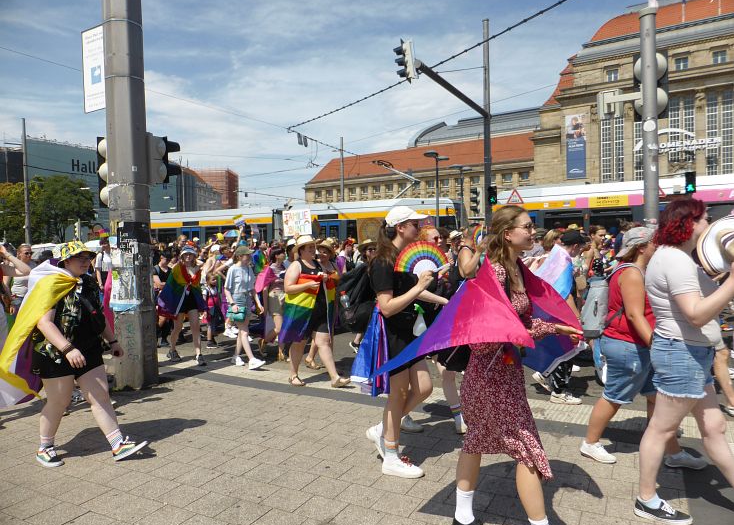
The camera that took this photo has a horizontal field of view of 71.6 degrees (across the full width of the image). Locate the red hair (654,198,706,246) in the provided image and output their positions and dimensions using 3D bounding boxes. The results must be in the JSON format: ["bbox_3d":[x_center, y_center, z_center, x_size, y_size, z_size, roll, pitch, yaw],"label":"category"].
[{"bbox_3d":[1.728,-0.219,2.820,0.260,0.260,0.230,-1,2,25],"label":"red hair"}]

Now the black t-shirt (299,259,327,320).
[{"bbox_3d":[-0.610,0.302,5.700,0.320,0.660,0.450,0,2,42],"label":"black t-shirt"}]

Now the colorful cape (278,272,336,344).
[{"bbox_3d":[-0.690,0.521,5.900,0.450,0.830,0.550,-1,2,28],"label":"colorful cape"}]

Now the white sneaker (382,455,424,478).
[{"bbox_3d":[0.243,1.336,3.379,0.280,0.110,0.100,-1,2,18],"label":"white sneaker"}]

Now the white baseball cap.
[{"bbox_3d":[0.269,-0.306,3.420,0.280,0.135,0.180,-7,1,2],"label":"white baseball cap"}]

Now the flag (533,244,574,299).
[{"bbox_3d":[1.767,0.114,4.850,0.450,0.600,0.480,-1,2,22],"label":"flag"}]

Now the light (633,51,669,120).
[{"bbox_3d":[2.343,-1.456,4.200,0.260,0.550,0.280,-1,2,26],"label":"light"}]

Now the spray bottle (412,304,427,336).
[{"bbox_3d":[0.359,0.390,3.420,0.093,0.220,0.080,-1,2,0],"label":"spray bottle"}]

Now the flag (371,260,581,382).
[{"bbox_3d":[0.541,0.301,2.559,1.000,0.600,0.550,-1,2,22],"label":"flag"}]

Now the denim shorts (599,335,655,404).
[{"bbox_3d":[1.791,0.729,3.500,0.380,0.450,0.400,-1,2,22],"label":"denim shorts"}]

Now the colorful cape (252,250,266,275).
[{"bbox_3d":[-1.985,0.111,9.400,0.350,0.750,0.500,-1,2,28],"label":"colorful cape"}]

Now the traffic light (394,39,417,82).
[{"bbox_3d":[0.789,-4.087,10.300,0.360,0.800,0.300,-9,-1,22],"label":"traffic light"}]

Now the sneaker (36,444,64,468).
[{"bbox_3d":[-2.371,1.435,3.810,0.280,0.110,0.105,0,2,29],"label":"sneaker"}]

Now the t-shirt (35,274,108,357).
[{"bbox_3d":[-2.198,0.396,3.800,0.370,0.600,0.460,0,2,30],"label":"t-shirt"}]

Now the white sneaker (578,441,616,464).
[{"bbox_3d":[1.579,1.302,3.480,0.255,0.110,0.098,10,5,16],"label":"white sneaker"}]

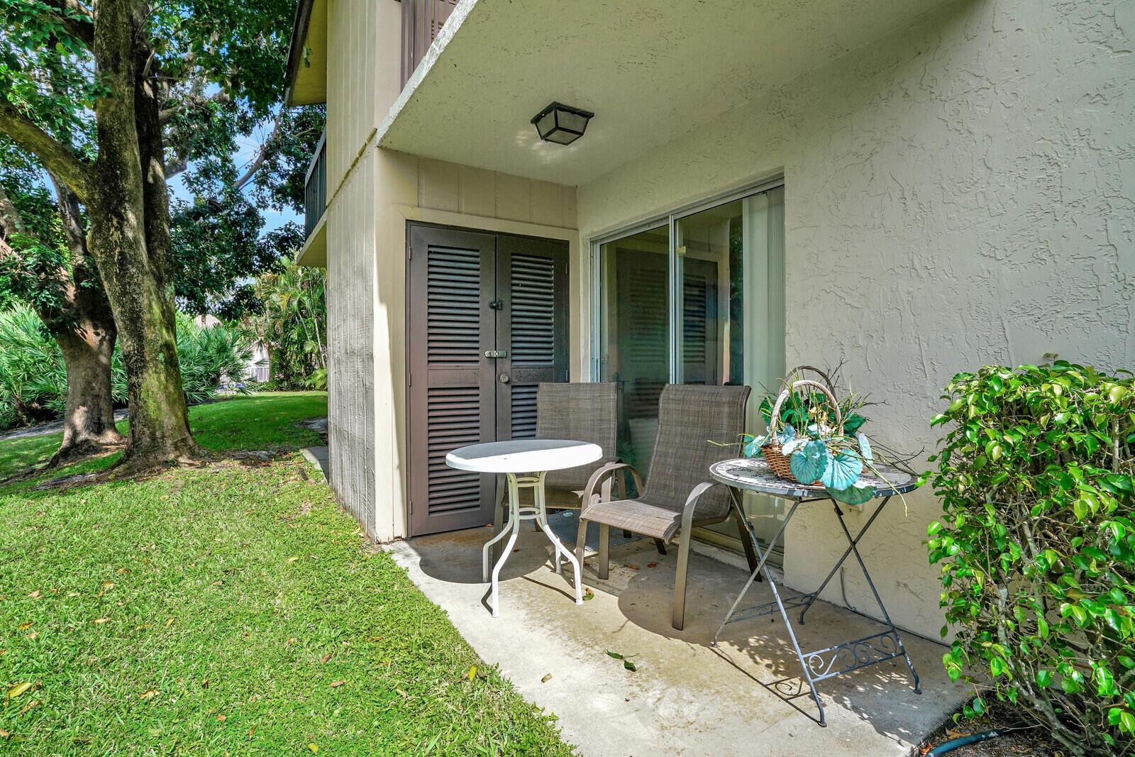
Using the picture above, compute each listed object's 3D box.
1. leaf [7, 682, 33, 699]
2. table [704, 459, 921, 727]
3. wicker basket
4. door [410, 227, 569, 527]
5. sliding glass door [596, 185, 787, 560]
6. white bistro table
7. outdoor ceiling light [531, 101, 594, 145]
[{"bbox_3d":[-1.851,1.048,1.704,0.036,0.018,0.080,0,1,0],"label":"leaf"},{"bbox_3d":[0.885,0.693,1.860,0.680,0.710,0.680,0,1,-21],"label":"table"},{"bbox_3d":[0.885,0.168,1.820,0.320,0.340,0.320,-1,1,-38],"label":"wicker basket"},{"bbox_3d":[-0.515,0.000,3.555,1.186,2.040,0.060,0,1,-28],"label":"door"},{"bbox_3d":[0.666,-0.031,3.222,0.100,2.042,1.554,-1,1,-37],"label":"sliding glass door"},{"bbox_3d":[-0.198,0.693,2.430,0.740,0.700,0.740,0,1,0],"label":"white bistro table"},{"bbox_3d":[-0.030,-1.390,2.800,0.250,0.120,0.250,0,1,-29],"label":"outdoor ceiling light"}]

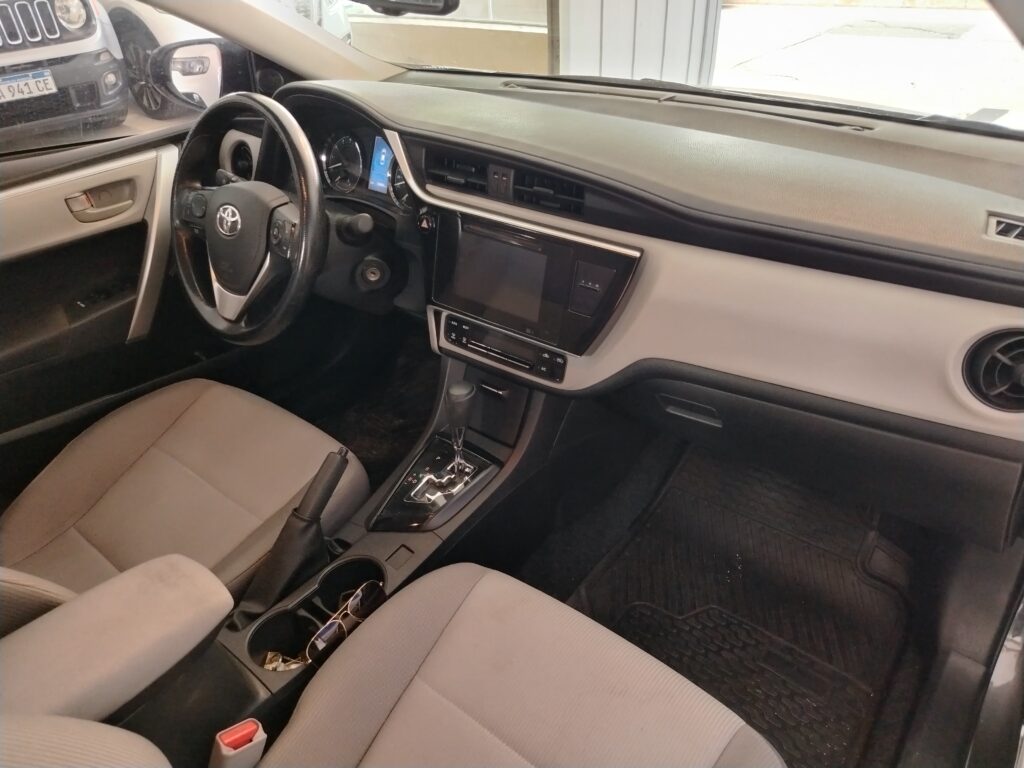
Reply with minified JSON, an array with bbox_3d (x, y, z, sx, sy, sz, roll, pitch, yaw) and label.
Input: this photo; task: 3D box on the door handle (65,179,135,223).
[{"bbox_3d":[-0.719,-0.318,1.243,0.035,0.049,0.118,22,42,31],"label":"door handle"}]

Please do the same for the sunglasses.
[{"bbox_3d":[-0.237,0.326,0.954,0.140,0.049,0.133,-38,8,-39],"label":"sunglasses"}]

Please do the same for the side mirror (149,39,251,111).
[{"bbox_3d":[-0.638,-0.654,1.482,0.251,0.148,0.118,15,39,23],"label":"side mirror"}]

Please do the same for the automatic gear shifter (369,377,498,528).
[{"bbox_3d":[-0.127,0.116,1.038,0.120,0.177,0.175,22,42,31],"label":"automatic gear shifter"}]

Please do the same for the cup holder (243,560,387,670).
[{"bbox_3d":[-0.252,0.324,0.953,0.097,0.074,0.200,22,42,31],"label":"cup holder"}]

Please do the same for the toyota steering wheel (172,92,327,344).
[{"bbox_3d":[-0.397,-0.249,1.101,0.367,0.367,0.099,22,19,31],"label":"toyota steering wheel"}]

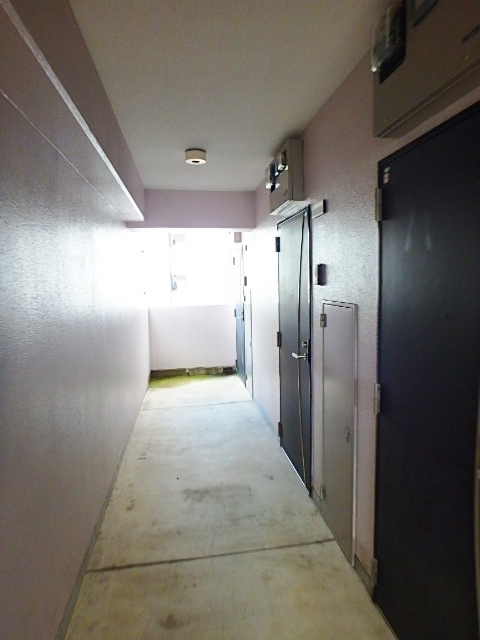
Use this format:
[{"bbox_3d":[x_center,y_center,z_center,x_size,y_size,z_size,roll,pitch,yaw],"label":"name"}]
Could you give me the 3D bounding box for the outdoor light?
[{"bbox_3d":[-0.331,-1.228,2.919,0.158,0.075,0.158,-2,6,-8],"label":"outdoor light"}]

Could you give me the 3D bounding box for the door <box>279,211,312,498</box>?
[{"bbox_3d":[0.416,0.196,3.026,0.055,1.958,0.818,-2,6,-8],"label":"door"}]

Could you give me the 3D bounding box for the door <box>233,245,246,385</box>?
[{"bbox_3d":[-0.002,-0.073,5.806,0.055,1.958,0.855,-2,6,-8],"label":"door"}]

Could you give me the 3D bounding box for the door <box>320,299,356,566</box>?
[{"bbox_3d":[0.550,0.582,2.192,0.050,1.350,0.458,-2,6,-8],"label":"door"}]

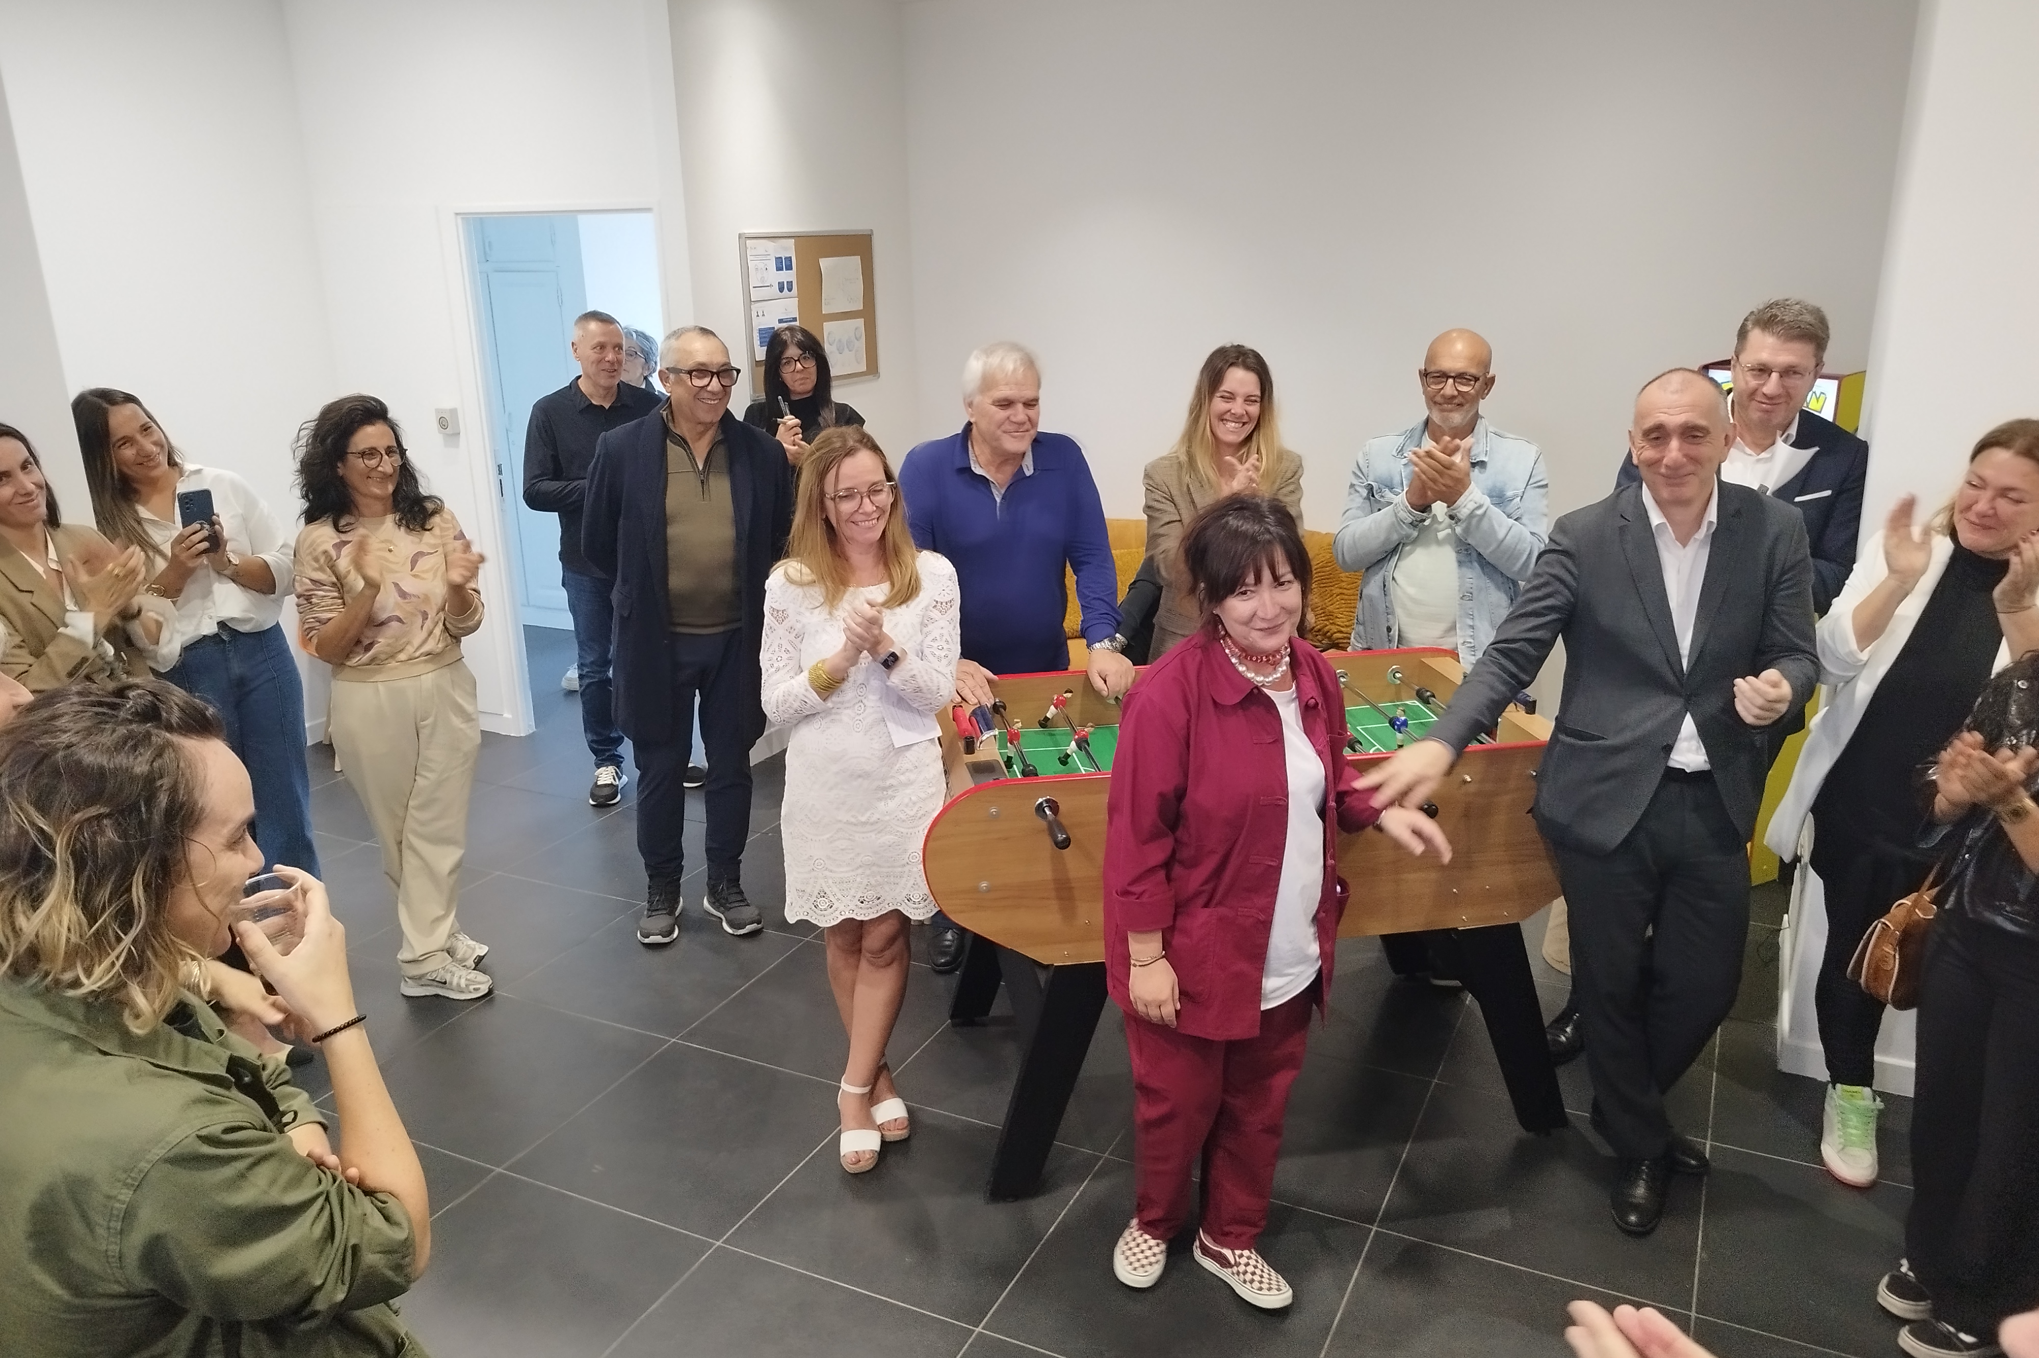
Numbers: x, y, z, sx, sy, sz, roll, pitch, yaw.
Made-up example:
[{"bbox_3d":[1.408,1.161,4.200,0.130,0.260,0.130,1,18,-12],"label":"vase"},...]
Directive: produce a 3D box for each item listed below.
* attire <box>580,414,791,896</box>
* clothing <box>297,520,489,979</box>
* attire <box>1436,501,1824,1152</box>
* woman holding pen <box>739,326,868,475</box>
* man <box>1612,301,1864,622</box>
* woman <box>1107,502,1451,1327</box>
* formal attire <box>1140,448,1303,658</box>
[{"bbox_3d":[-0.921,-0.054,4.221,0.570,1.465,0.360,-10,19,-26],"label":"attire"},{"bbox_3d":[-1.581,0.195,3.874,0.480,1.320,0.380,-15,22,-38],"label":"clothing"},{"bbox_3d":[1.201,0.328,2.968,0.670,1.450,0.460,4,18,17],"label":"attire"},{"bbox_3d":[-0.773,-0.448,5.444,0.460,1.660,0.400,-5,17,-13],"label":"woman holding pen"},{"bbox_3d":[1.631,0.020,3.499,0.560,1.790,0.420,5,18,21],"label":"man"},{"bbox_3d":[0.446,0.404,2.795,0.640,1.520,0.430,-10,19,-27],"label":"woman"},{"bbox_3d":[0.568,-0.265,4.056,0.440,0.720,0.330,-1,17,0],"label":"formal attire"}]

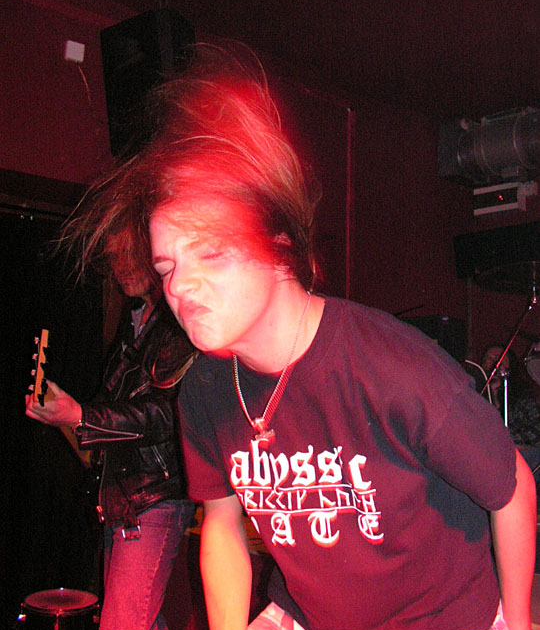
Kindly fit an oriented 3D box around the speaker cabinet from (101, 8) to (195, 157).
[{"bbox_3d":[-0.500,-1.029,3.451,0.395,0.580,0.310,-3,3,35],"label":"speaker cabinet"}]

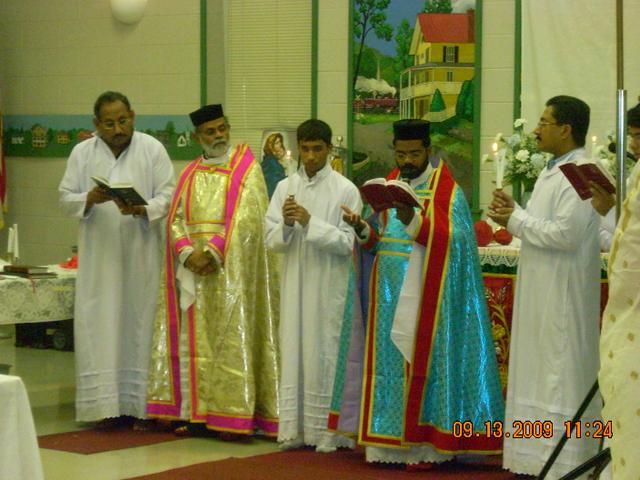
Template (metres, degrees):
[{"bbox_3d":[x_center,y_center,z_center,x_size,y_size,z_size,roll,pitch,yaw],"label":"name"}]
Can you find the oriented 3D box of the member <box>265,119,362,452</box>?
[{"bbox_3d":[-0.028,0.221,10.224,0.470,1.630,0.390,1,4,18],"label":"member"}]

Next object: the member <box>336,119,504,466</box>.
[{"bbox_3d":[0.474,0.245,9.831,0.760,1.637,0.580,2,4,25],"label":"member"}]

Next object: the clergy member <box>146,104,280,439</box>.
[{"bbox_3d":[-0.545,0.157,10.631,0.660,1.702,0.500,2,4,20],"label":"clergy member"}]

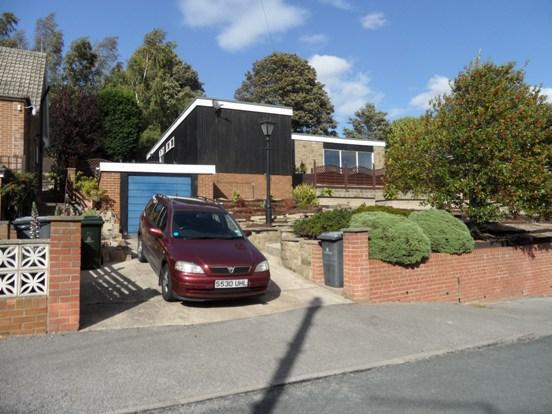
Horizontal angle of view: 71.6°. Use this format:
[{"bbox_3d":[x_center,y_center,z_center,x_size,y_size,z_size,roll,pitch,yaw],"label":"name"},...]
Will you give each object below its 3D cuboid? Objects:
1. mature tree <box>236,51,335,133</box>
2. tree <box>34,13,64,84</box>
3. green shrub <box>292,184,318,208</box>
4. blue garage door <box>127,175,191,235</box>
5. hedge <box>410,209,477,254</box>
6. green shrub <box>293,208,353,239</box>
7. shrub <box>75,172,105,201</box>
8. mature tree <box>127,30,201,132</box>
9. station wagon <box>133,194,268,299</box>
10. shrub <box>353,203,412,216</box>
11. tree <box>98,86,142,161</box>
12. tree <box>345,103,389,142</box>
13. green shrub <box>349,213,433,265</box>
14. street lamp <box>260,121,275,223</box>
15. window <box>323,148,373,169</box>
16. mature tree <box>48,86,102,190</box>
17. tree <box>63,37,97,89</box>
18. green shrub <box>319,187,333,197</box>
[{"bbox_3d":[0.894,-8.607,36.000,9.400,11.800,9.000,0,-2,0],"label":"mature tree"},{"bbox_3d":[-19.617,-9.528,33.000,3.200,14.200,3.200,0,-2,0],"label":"tree"},{"bbox_3d":[1.218,-0.433,15.800,1.050,1.000,1.000,0,-2,0],"label":"green shrub"},{"bbox_3d":[-3.805,-0.049,12.500,2.020,1.950,0.100,1,-1,-15],"label":"blue garage door"},{"bbox_3d":[3.740,0.557,8.700,1.500,1.000,1.350,1,-2,-30],"label":"hedge"},{"bbox_3d":[1.128,0.384,8.900,1.500,0.700,1.300,1,-2,-30],"label":"green shrub"},{"bbox_3d":[-5.556,-0.611,11.400,0.900,0.850,0.800,0,-1,0],"label":"shrub"},{"bbox_3d":[-8.231,-7.426,28.000,5.600,10.600,5.400,0,-2,0],"label":"mature tree"},{"bbox_3d":[-1.590,0.650,7.620,1.730,1.490,4.270,2,5,-27],"label":"station wagon"},{"bbox_3d":[2.866,0.175,10.300,1.700,0.600,1.200,1,-2,-30],"label":"shrub"},{"bbox_3d":[-9.142,-4.471,22.500,2.700,5.300,2.600,0,-1,0],"label":"tree"},{"bbox_3d":[10.998,-7.919,46.000,5.800,9.000,5.500,0,-1,0],"label":"tree"},{"bbox_3d":[2.220,0.580,7.500,1.550,1.020,1.350,1,-2,-27],"label":"green shrub"},{"bbox_3d":[-0.229,-0.956,10.300,0.400,2.860,0.400,1,-1,-25],"label":"street lamp"},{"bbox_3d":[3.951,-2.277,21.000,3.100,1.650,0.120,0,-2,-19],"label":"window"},{"bbox_3d":[-9.524,-3.222,18.000,2.700,4.800,2.600,0,-2,0],"label":"mature tree"},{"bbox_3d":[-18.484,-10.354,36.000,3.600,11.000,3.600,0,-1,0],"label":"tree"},{"bbox_3d":[2.561,-0.794,19.600,0.700,0.520,0.600,0,-1,0],"label":"green shrub"}]

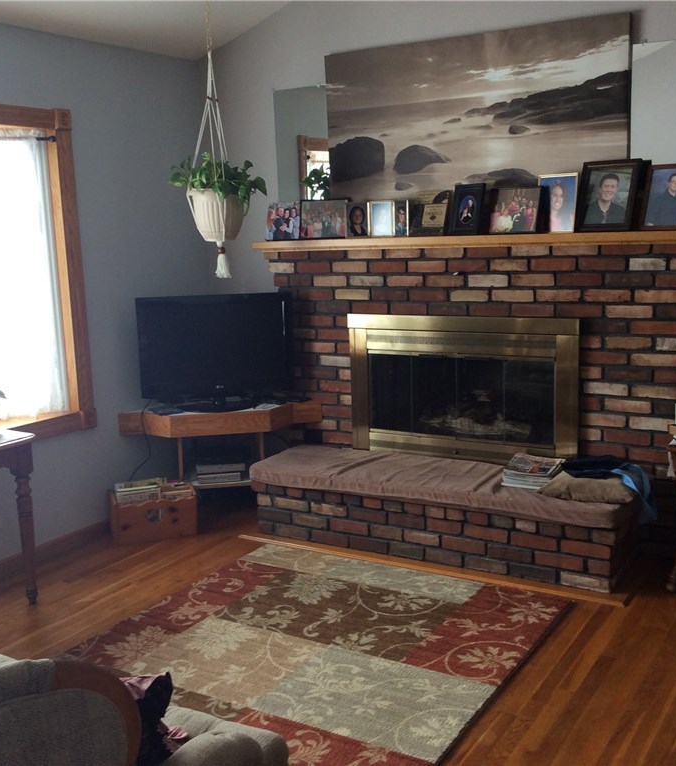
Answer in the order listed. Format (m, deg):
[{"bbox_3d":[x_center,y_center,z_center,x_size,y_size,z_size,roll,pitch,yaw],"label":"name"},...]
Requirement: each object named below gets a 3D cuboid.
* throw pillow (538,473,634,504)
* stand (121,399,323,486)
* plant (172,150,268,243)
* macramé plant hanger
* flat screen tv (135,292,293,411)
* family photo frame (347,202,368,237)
[{"bbox_3d":[1.091,0.431,4.052,0.400,0.100,0.340,3,11,27],"label":"throw pillow"},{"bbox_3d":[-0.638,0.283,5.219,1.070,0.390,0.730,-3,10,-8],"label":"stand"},{"bbox_3d":[-0.530,-0.811,4.149,0.420,0.387,0.390,-3,10,-7],"label":"plant"},{"bbox_3d":[-0.543,-1.041,4.110,0.270,1.161,0.260,-3,10,-7],"label":"macramé plant hanger"},{"bbox_3d":[-0.645,-0.168,5.001,0.800,0.585,0.200,-3,10,-6],"label":"flat screen tv"},{"bbox_3d":[0.098,-0.811,4.732,0.130,0.178,0.030,4,6,31],"label":"family photo frame"}]

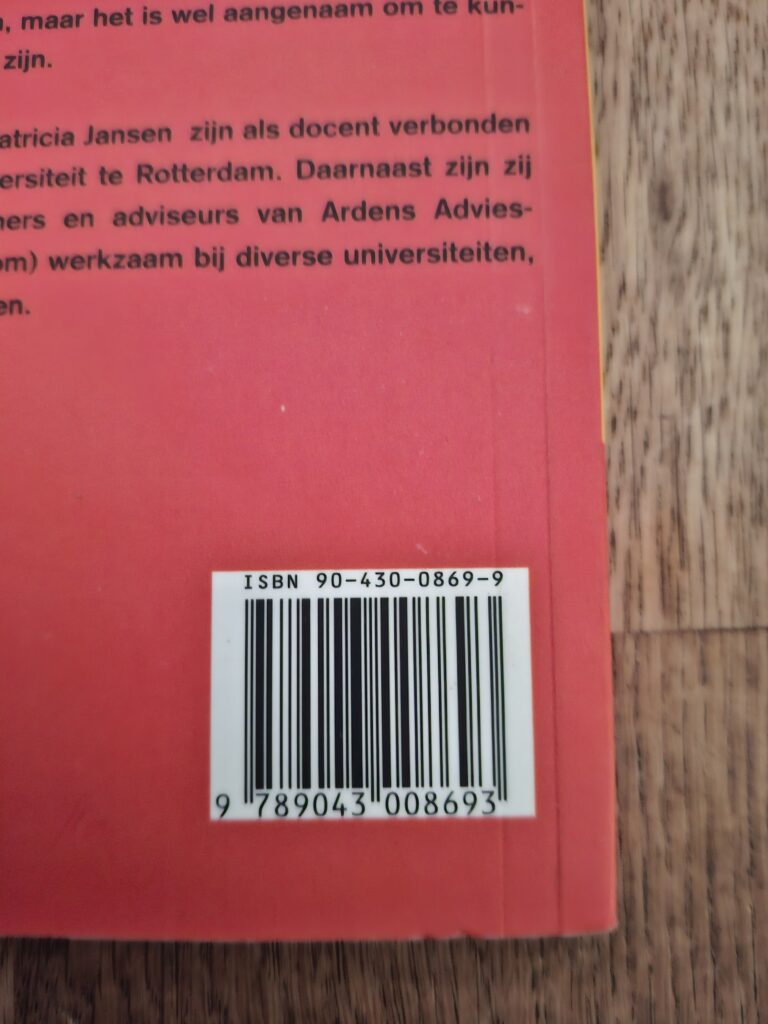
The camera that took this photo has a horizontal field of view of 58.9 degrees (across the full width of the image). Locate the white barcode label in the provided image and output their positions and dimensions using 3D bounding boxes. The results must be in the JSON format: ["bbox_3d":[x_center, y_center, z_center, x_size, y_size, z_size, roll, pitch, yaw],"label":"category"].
[{"bbox_3d":[-0.001,0.021,0.079,0.037,0.001,0.029,-1,85,1],"label":"white barcode label"}]

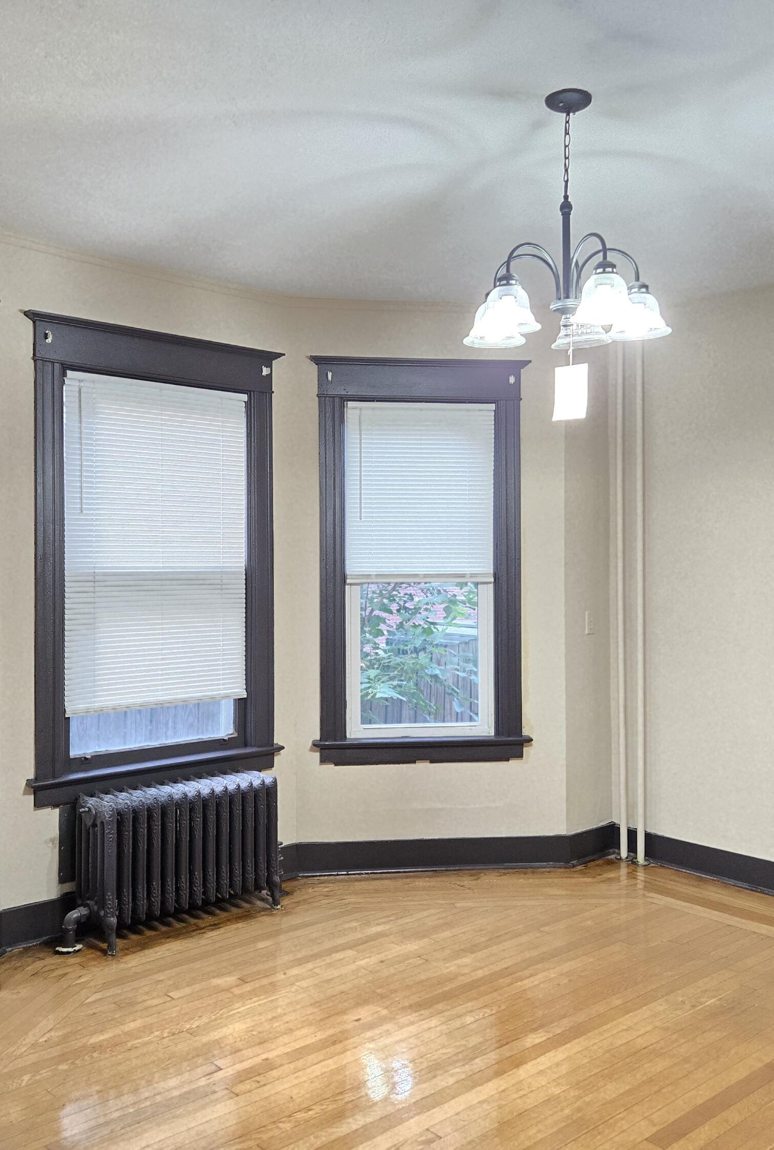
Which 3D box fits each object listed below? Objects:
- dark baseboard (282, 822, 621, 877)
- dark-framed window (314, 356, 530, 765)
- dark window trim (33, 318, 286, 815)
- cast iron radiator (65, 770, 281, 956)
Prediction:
[{"bbox_3d":[0.335,1.325,4.885,1.682,0.152,0.177,0,0,-11],"label":"dark baseboard"},{"bbox_3d":[0.163,-0.068,4.826,1.047,1.899,0.120,0,0,-7],"label":"dark-framed window"},{"bbox_3d":[-0.949,-0.060,4.301,1.190,1.899,0.130,0,0,-42],"label":"dark window trim"},{"bbox_3d":[-0.845,1.126,4.128,0.852,0.569,0.259,0,0,-42],"label":"cast iron radiator"}]

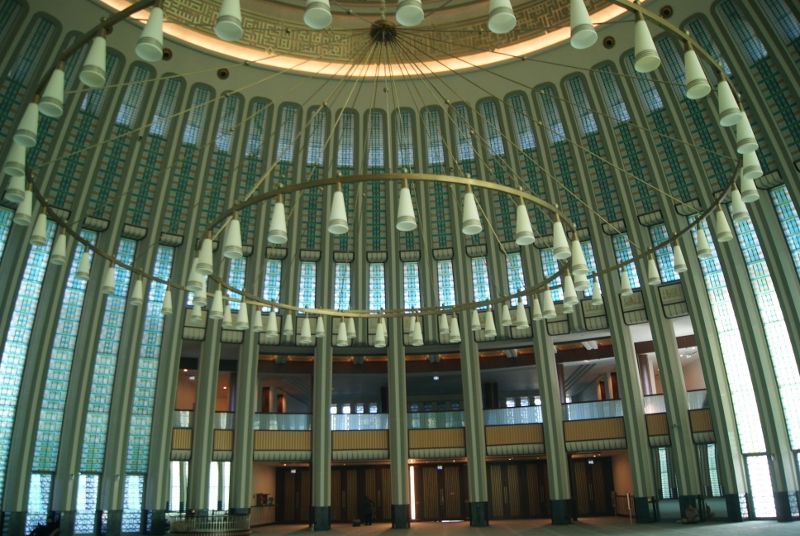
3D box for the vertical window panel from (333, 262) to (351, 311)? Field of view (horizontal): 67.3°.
[{"bbox_3d":[-3.251,1.186,34.120,0.870,2.904,0.120,1,-6,-7],"label":"vertical window panel"}]

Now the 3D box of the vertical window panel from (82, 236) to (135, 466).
[{"bbox_3d":[-13.925,3.985,28.984,0.920,11.461,0.120,13,-17,-35],"label":"vertical window panel"}]

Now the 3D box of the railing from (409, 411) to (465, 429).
[{"bbox_3d":[1.985,8.292,32.682,3.063,0.901,0.120,-3,-21,4],"label":"railing"}]

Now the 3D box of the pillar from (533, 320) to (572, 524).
[{"bbox_3d":[7.970,7.908,31.701,1.050,10.344,1.100,-9,-22,18],"label":"pillar"}]

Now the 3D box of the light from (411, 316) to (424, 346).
[{"bbox_3d":[0.398,1.421,13.295,0.250,0.620,0.250,-2,-20,0],"label":"light"}]

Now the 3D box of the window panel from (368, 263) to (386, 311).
[{"bbox_3d":[-1.324,1.110,34.878,0.910,3.003,0.120,-1,-21,-3],"label":"window panel"}]

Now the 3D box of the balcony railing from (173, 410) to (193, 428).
[{"bbox_3d":[-10.897,7.613,30.245,0.984,0.882,0.120,9,-23,-26],"label":"balcony railing"}]

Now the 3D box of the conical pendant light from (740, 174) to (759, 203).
[{"bbox_3d":[5.045,-1.269,8.755,0.250,0.620,0.250,-2,-20,0],"label":"conical pendant light"}]

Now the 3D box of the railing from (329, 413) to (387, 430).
[{"bbox_3d":[-2.173,8.301,32.442,3.166,0.934,0.100,0,-20,-5],"label":"railing"}]

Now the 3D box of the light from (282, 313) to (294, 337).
[{"bbox_3d":[-2.994,1.517,16.178,0.264,0.604,0.264,-2,-21,0],"label":"light"}]

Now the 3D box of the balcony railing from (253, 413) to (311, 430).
[{"bbox_3d":[-6.247,8.118,31.747,3.079,0.926,0.100,4,-21,-14],"label":"balcony railing"}]

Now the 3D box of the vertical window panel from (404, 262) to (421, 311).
[{"bbox_3d":[0.719,1.095,34.877,0.899,3.031,0.120,-2,-21,2],"label":"vertical window panel"}]

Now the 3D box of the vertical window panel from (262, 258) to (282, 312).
[{"bbox_3d":[-7.088,0.993,33.302,0.870,2.900,0.120,5,-7,-16],"label":"vertical window panel"}]

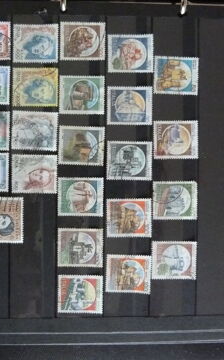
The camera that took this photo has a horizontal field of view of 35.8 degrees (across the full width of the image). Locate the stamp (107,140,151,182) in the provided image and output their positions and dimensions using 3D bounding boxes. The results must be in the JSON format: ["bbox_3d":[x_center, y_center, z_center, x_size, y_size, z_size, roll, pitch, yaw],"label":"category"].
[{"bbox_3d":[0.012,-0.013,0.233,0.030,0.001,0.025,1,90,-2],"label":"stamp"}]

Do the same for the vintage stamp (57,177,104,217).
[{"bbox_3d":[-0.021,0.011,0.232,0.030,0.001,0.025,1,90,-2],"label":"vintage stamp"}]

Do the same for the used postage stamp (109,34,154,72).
[{"bbox_3d":[0.013,-0.085,0.233,0.030,0.001,0.025,-1,90,-2],"label":"used postage stamp"}]

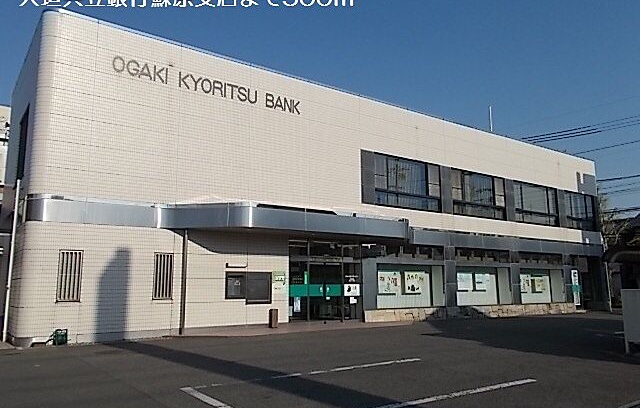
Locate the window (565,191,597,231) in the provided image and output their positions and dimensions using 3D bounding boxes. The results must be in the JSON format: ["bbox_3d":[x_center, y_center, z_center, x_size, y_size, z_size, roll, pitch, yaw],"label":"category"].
[{"bbox_3d":[15.011,0.414,27.692,3.444,2.141,0.150,6,-11,-34],"label":"window"}]

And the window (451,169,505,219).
[{"bbox_3d":[7.479,-0.374,22.497,3.918,2.055,0.150,6,-11,-34],"label":"window"}]

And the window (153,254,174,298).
[{"bbox_3d":[-4.414,2.046,13.594,0.535,1.315,0.120,6,-11,-34],"label":"window"}]

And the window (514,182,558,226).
[{"bbox_3d":[11.343,0.037,25.161,4.101,2.073,0.150,6,-11,-34],"label":"window"}]

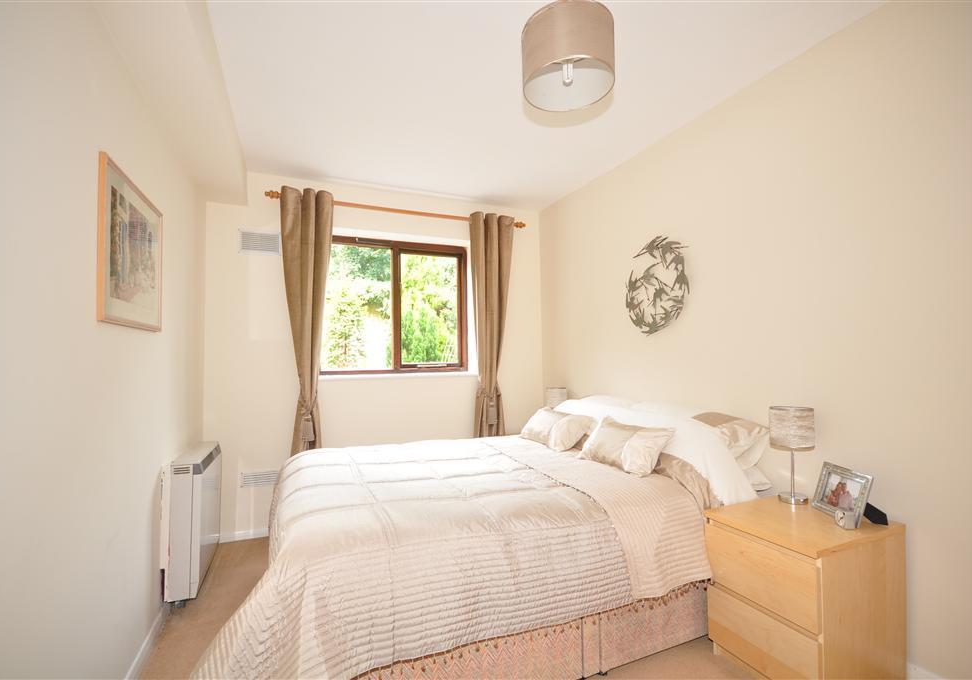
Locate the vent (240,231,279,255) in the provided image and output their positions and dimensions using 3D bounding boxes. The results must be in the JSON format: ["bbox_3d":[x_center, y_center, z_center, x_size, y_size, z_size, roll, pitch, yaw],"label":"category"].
[{"bbox_3d":[-1.502,-0.645,2.831,0.245,0.157,0.016,0,-2,-24],"label":"vent"}]

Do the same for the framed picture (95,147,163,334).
[{"bbox_3d":[-1.252,-0.293,1.518,0.026,0.495,0.560,0,-2,-24],"label":"framed picture"}]

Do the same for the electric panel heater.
[{"bbox_3d":[-1.433,0.866,2.094,0.155,0.620,0.500,0,-2,-24],"label":"electric panel heater"}]

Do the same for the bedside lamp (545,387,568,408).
[{"bbox_3d":[0.546,0.547,3.279,0.182,0.375,0.182,0,-2,-24],"label":"bedside lamp"}]

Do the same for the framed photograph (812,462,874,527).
[{"bbox_3d":[1.307,0.561,1.558,0.030,0.185,0.200,16,-2,0],"label":"framed photograph"}]

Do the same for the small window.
[{"bbox_3d":[-0.696,-0.257,3.327,1.160,1.035,0.080,0,-2,-24],"label":"small window"}]

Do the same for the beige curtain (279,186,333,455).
[{"bbox_3d":[-1.190,0.041,2.846,0.330,2.090,0.120,0,-2,-24],"label":"beige curtain"}]

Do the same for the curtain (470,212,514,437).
[{"bbox_3d":[0.058,0.043,3.392,0.330,2.090,0.120,0,-2,-24],"label":"curtain"}]

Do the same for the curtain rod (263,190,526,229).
[{"bbox_3d":[-0.556,-0.945,3.166,1.945,0.055,0.070,0,-2,-24],"label":"curtain rod"}]

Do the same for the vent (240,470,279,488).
[{"bbox_3d":[-1.460,0.906,2.783,0.240,0.097,0.016,0,-2,-24],"label":"vent"}]

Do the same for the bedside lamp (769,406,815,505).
[{"bbox_3d":[1.243,0.465,1.728,0.183,0.374,0.183,0,-2,-24],"label":"bedside lamp"}]

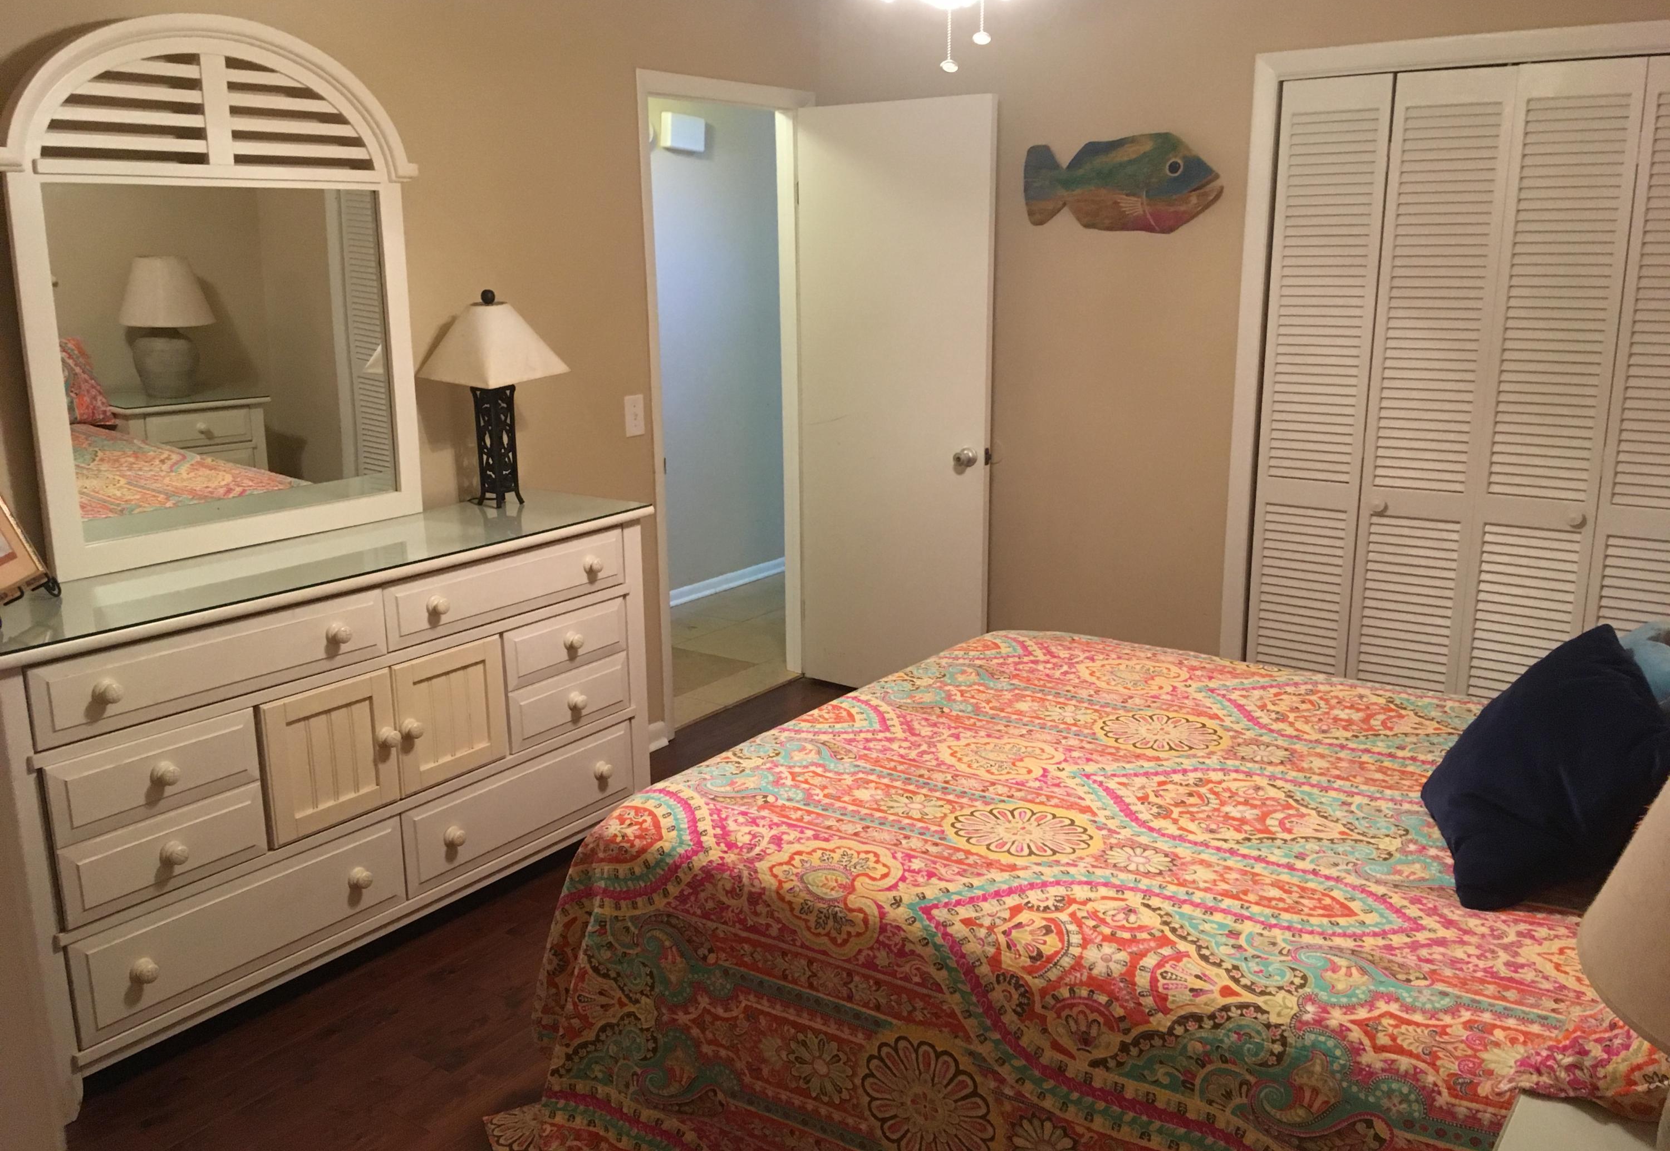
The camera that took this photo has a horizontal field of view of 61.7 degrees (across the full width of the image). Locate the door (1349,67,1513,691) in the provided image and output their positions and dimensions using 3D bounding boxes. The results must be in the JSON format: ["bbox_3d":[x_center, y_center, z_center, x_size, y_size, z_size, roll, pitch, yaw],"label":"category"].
[{"bbox_3d":[1.721,-0.419,4.084,0.316,2.000,0.034,8,16,32],"label":"door"}]

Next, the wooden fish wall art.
[{"bbox_3d":[0.894,-1.220,4.374,0.653,0.297,0.025,8,16,32],"label":"wooden fish wall art"}]

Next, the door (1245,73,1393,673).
[{"bbox_3d":[1.459,-0.456,4.252,0.305,1.999,0.034,8,16,32],"label":"door"}]

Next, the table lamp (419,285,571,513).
[{"bbox_3d":[-0.878,-0.456,3.617,0.270,0.547,0.270,8,16,32],"label":"table lamp"}]

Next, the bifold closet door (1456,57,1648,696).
[{"bbox_3d":[1.983,-0.381,3.916,0.305,1.998,0.034,8,16,32],"label":"bifold closet door"}]

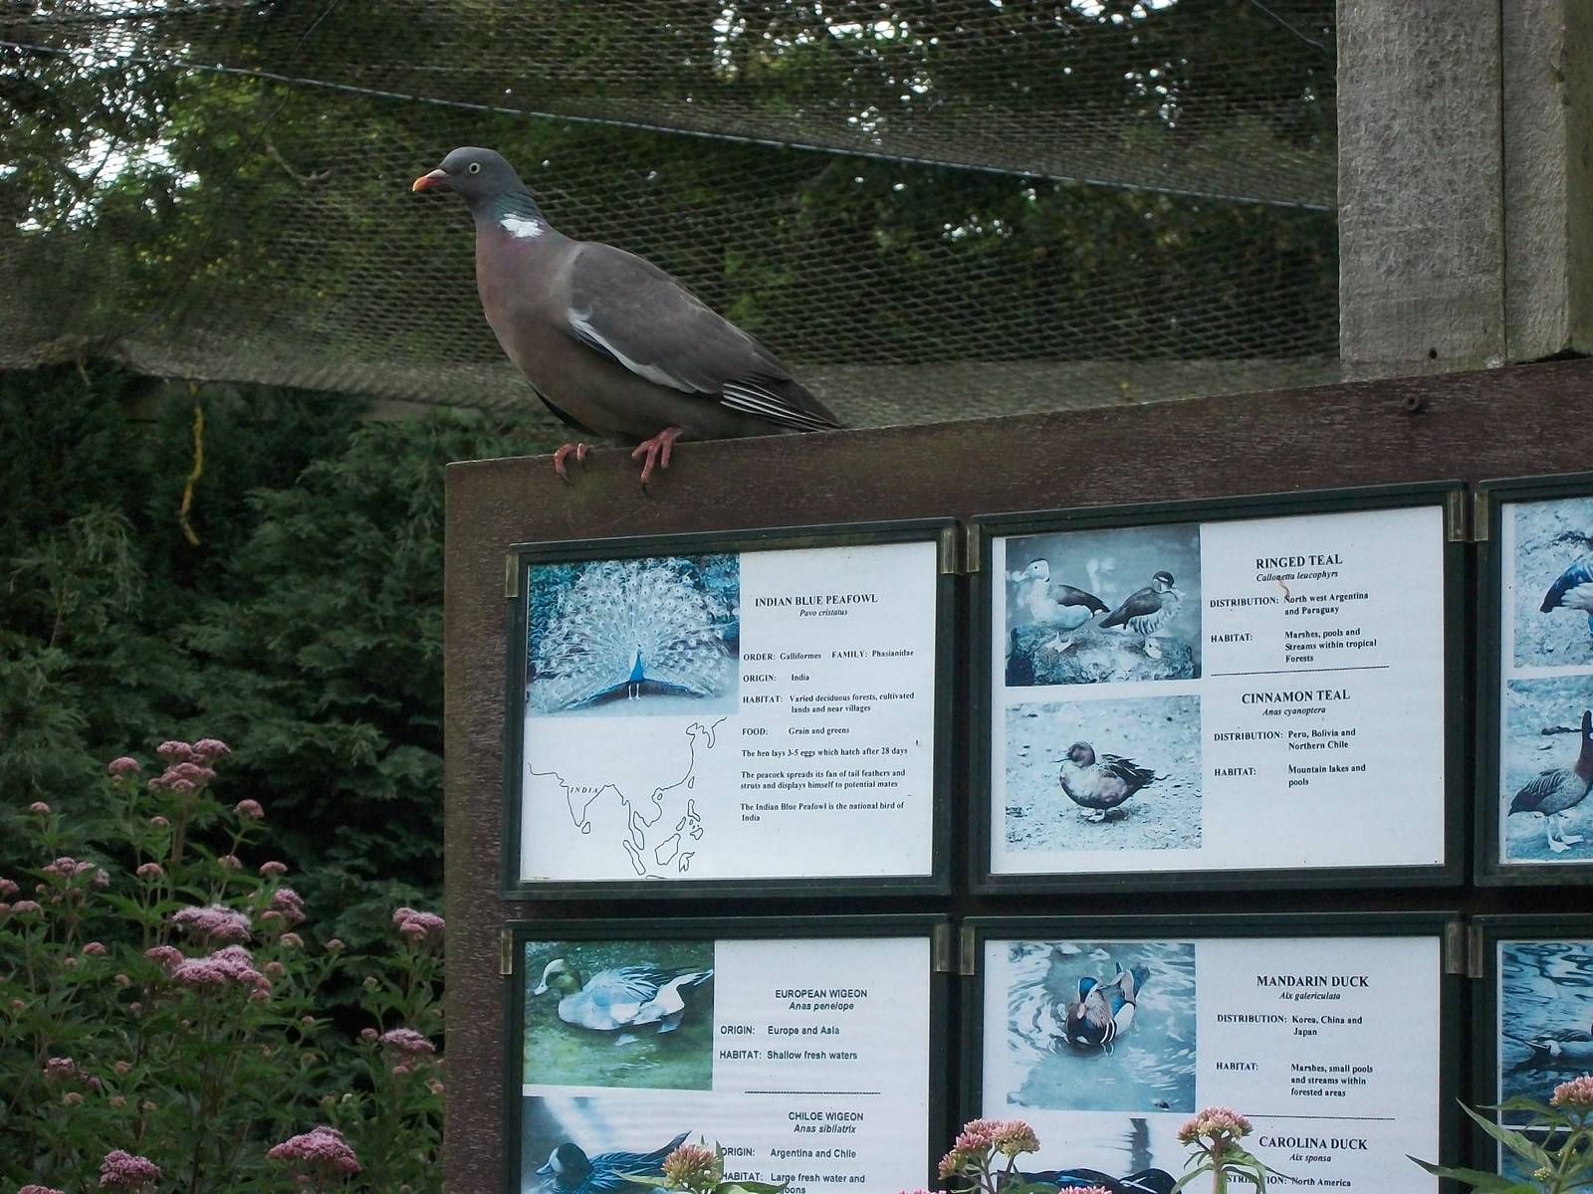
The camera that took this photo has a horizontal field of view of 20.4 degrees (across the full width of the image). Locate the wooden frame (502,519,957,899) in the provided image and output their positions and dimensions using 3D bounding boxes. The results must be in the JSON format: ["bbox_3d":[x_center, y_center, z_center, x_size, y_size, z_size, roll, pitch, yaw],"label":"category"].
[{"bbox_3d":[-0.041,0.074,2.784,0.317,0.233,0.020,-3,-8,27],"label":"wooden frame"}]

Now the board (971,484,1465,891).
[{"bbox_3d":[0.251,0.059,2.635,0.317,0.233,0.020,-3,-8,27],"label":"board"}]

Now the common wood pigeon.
[{"bbox_3d":[-0.096,-0.172,2.888,0.365,0.210,0.125,6,-9,-34],"label":"common wood pigeon"}]

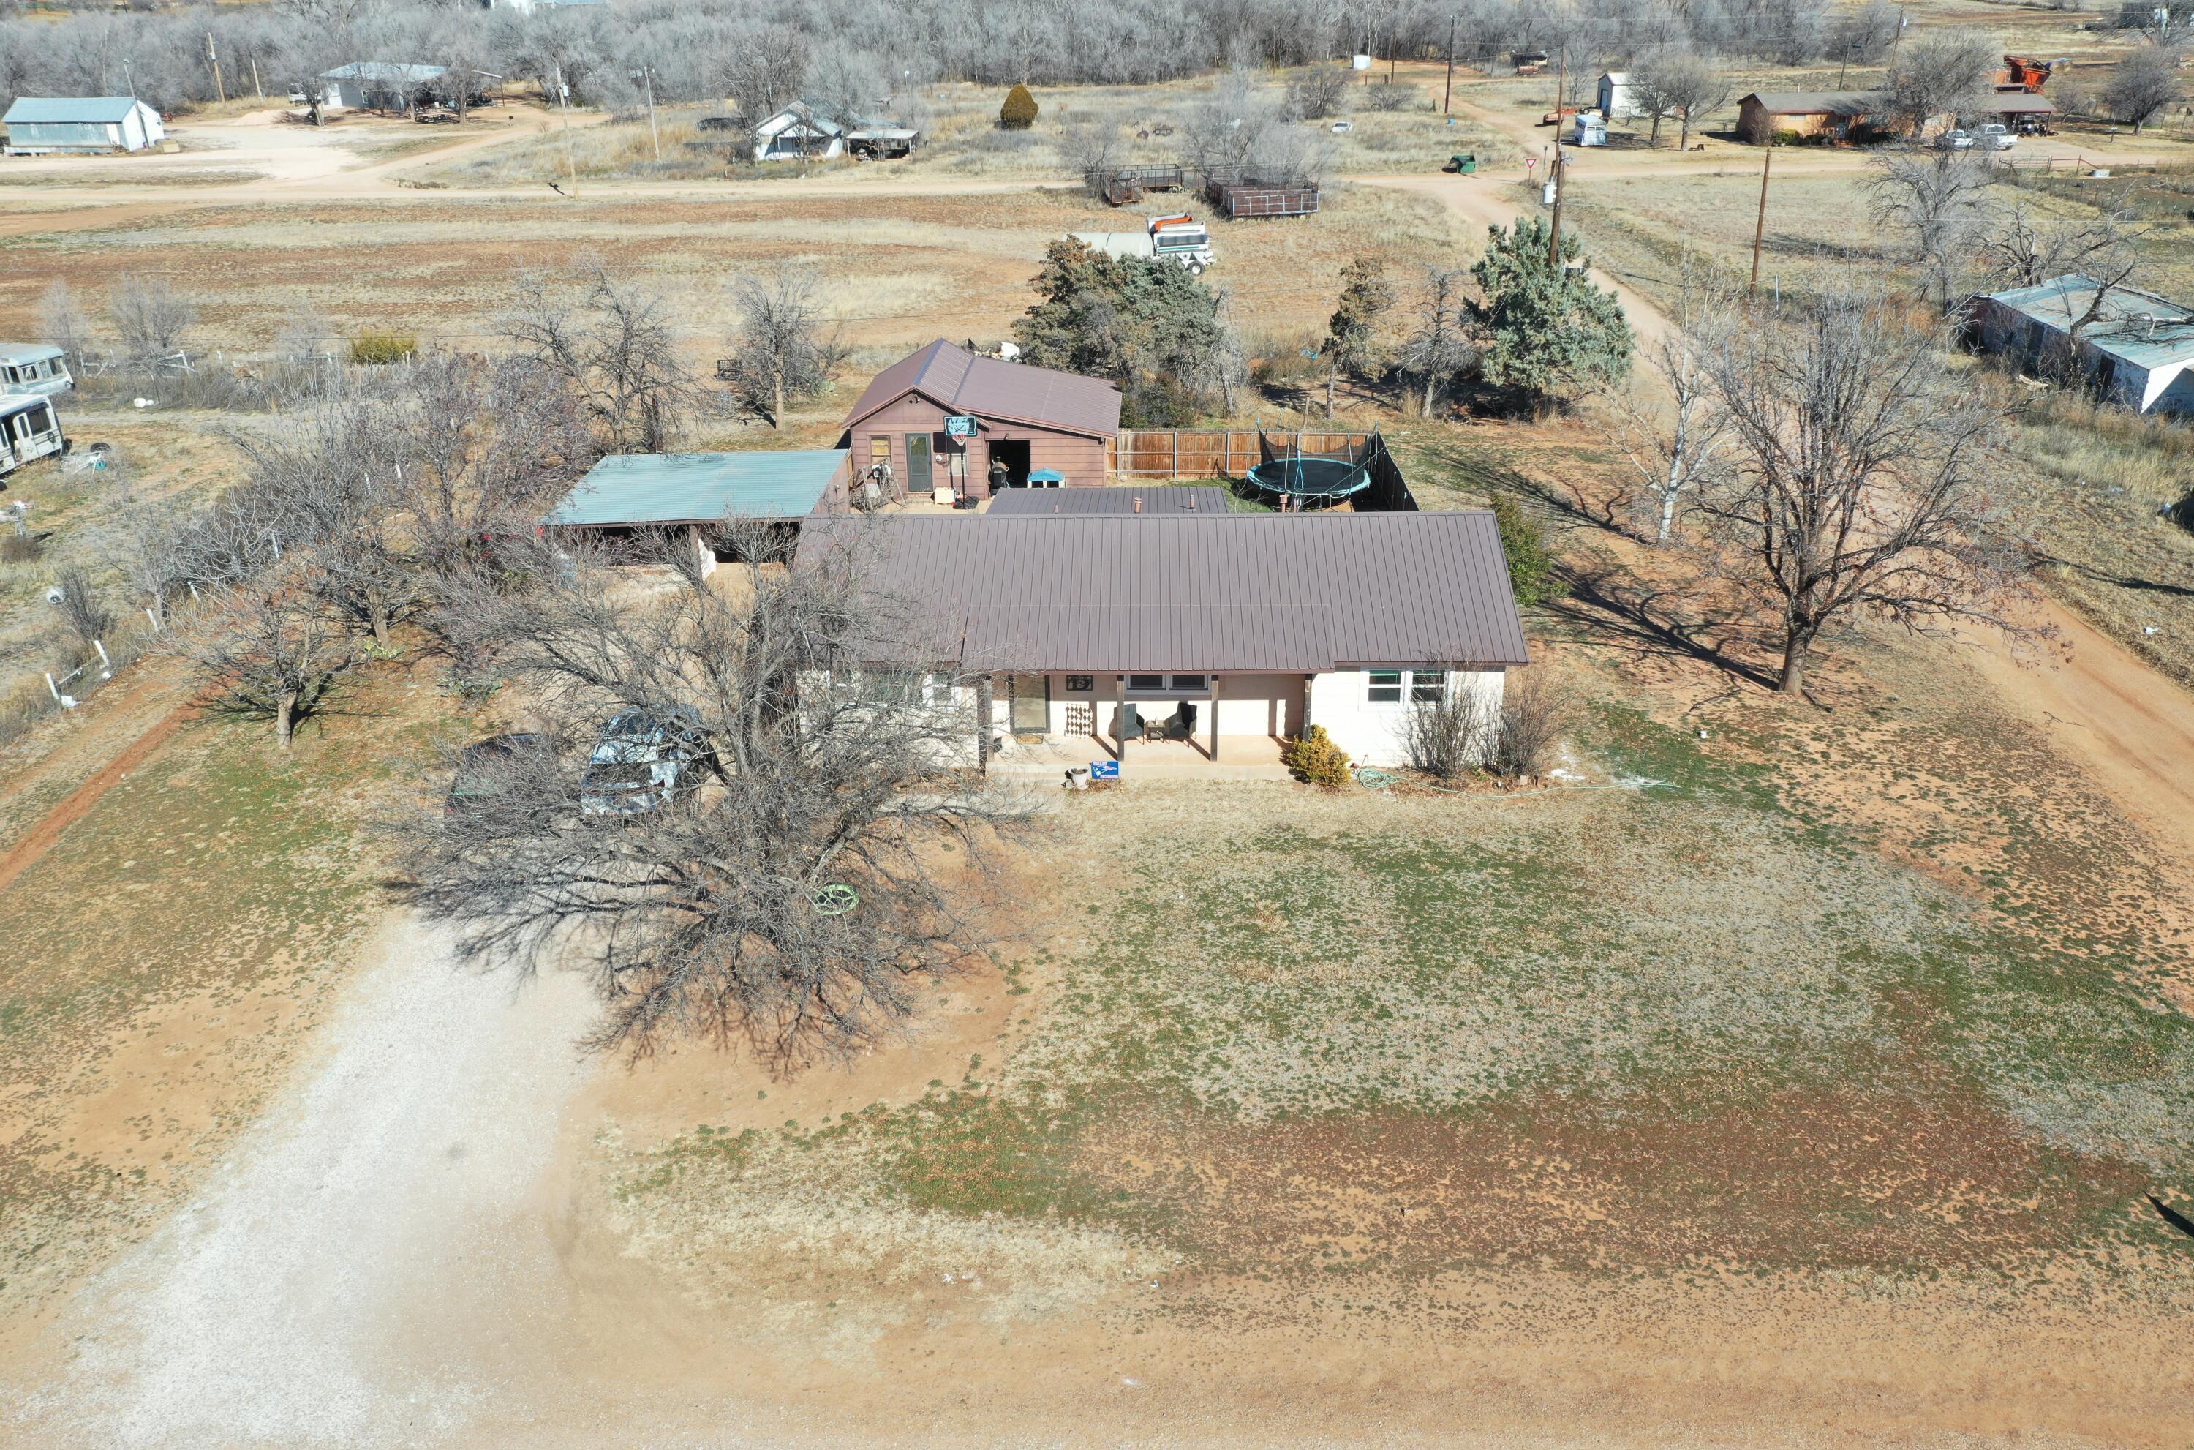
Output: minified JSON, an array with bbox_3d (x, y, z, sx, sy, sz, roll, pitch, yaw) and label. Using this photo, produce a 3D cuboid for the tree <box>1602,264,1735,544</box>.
[{"bbox_3d":[18.050,-9.950,53.660,3.600,8.300,3.500,7,27,17],"label":"tree"}]

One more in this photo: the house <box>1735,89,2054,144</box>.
[{"bbox_3d":[67.404,-51.726,144.903,22.500,3.750,8.200,-2,25,-3],"label":"house"}]

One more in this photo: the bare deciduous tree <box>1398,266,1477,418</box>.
[{"bbox_3d":[13.380,-14.990,67.170,2.900,5.800,2.800,4,26,10],"label":"bare deciduous tree"}]

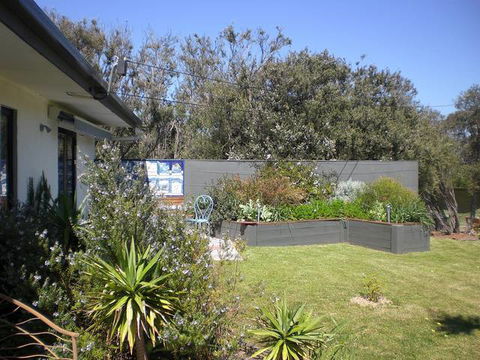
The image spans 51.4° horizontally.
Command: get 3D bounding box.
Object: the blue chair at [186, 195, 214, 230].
[{"bbox_3d":[-0.724,0.729,9.100,0.420,0.900,0.470,1,2,32],"label":"blue chair"}]

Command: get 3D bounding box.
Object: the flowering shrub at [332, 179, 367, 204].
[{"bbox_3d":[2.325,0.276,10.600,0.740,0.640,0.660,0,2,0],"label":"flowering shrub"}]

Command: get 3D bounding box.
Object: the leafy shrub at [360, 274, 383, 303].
[{"bbox_3d":[1.488,1.228,5.650,0.260,0.320,0.260,0,2,0],"label":"leafy shrub"}]

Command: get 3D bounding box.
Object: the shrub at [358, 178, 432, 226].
[{"bbox_3d":[3.022,0.437,9.700,1.400,0.950,1.150,0,2,0],"label":"shrub"}]

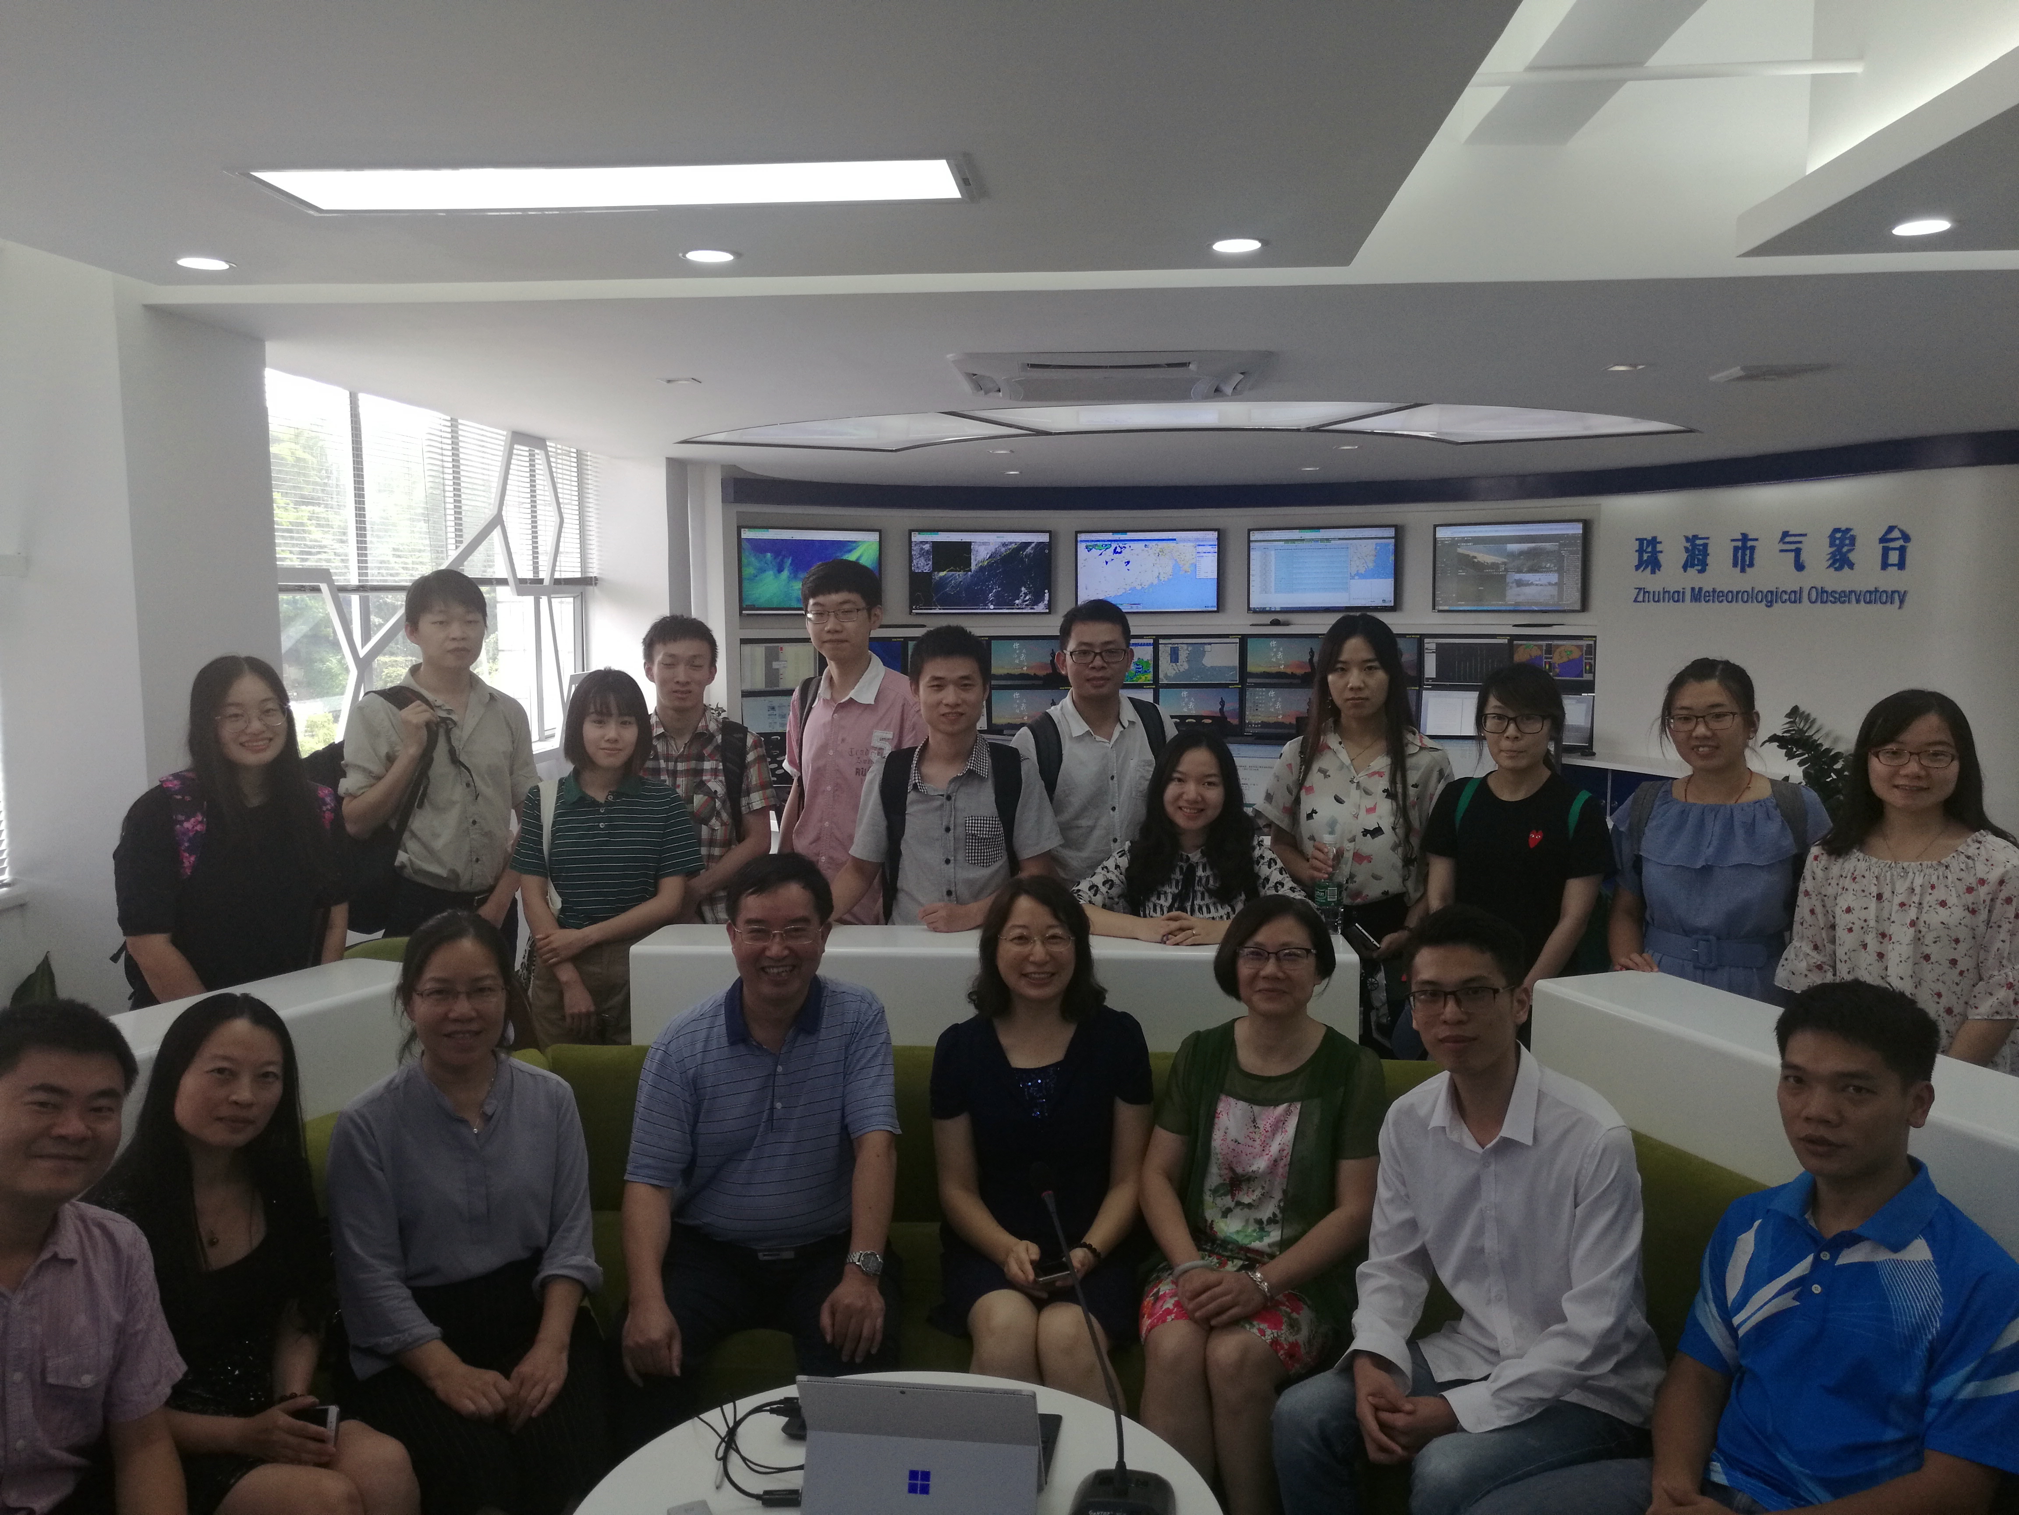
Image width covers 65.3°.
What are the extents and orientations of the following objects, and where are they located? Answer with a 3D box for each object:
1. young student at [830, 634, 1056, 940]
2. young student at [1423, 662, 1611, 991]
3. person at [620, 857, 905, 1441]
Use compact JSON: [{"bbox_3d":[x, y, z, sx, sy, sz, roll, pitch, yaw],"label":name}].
[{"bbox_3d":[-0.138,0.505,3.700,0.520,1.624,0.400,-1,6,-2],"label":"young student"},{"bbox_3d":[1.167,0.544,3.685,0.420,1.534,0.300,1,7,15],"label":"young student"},{"bbox_3d":[-0.411,0.809,2.641,0.510,1.302,0.780,-1,6,-7],"label":"person"}]

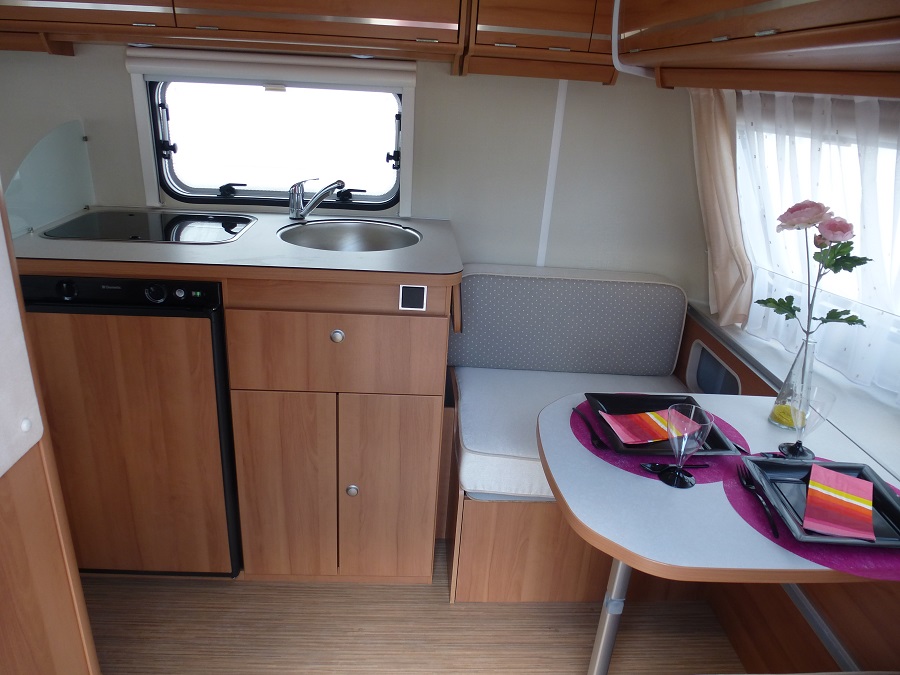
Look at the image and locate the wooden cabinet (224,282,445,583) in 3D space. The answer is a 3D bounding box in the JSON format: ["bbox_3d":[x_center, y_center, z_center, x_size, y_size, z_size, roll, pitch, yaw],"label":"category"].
[{"bbox_3d":[-0.291,0.169,1.823,0.508,0.869,0.570,2,21,-4],"label":"wooden cabinet"}]

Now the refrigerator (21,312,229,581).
[{"bbox_3d":[-0.788,0.178,1.764,0.486,0.807,0.520,2,21,-4],"label":"refrigerator"}]

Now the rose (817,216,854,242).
[{"bbox_3d":[0.677,-0.188,1.095,0.063,0.043,0.060,2,21,-4],"label":"rose"}]

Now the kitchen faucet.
[{"bbox_3d":[-0.379,-0.393,1.784,0.225,0.132,0.050,19,27,35],"label":"kitchen faucet"}]

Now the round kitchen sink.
[{"bbox_3d":[-0.271,-0.219,1.716,0.390,0.135,0.390,2,21,-4],"label":"round kitchen sink"}]

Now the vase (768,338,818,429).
[{"bbox_3d":[0.673,0.085,1.203,0.071,0.172,0.071,2,21,-4],"label":"vase"}]

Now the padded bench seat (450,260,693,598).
[{"bbox_3d":[0.364,0.250,1.845,0.715,0.772,0.650,2,21,-4],"label":"padded bench seat"}]

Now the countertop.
[{"bbox_3d":[-0.512,-0.252,1.633,1.068,0.035,0.604,2,21,-4],"label":"countertop"}]

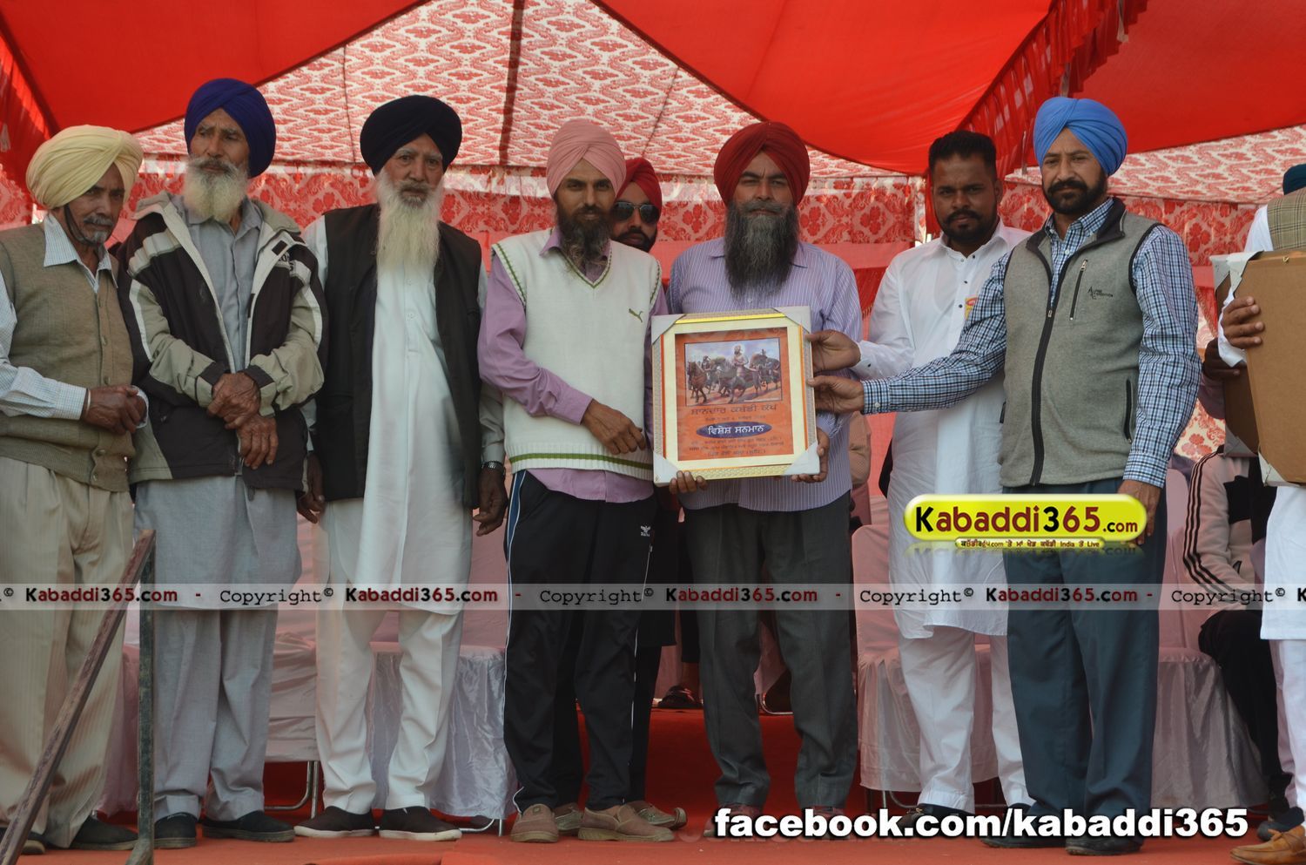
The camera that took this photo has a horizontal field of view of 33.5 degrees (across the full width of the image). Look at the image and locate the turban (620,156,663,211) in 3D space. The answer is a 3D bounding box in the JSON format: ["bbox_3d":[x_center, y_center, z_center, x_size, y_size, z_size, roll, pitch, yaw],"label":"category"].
[{"bbox_3d":[-0.043,-0.656,5.720,0.165,0.140,0.220,0,-2,-3],"label":"turban"}]

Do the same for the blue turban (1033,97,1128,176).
[{"bbox_3d":[0.988,-0.684,5.020,0.215,0.185,0.250,-1,-3,28],"label":"blue turban"}]

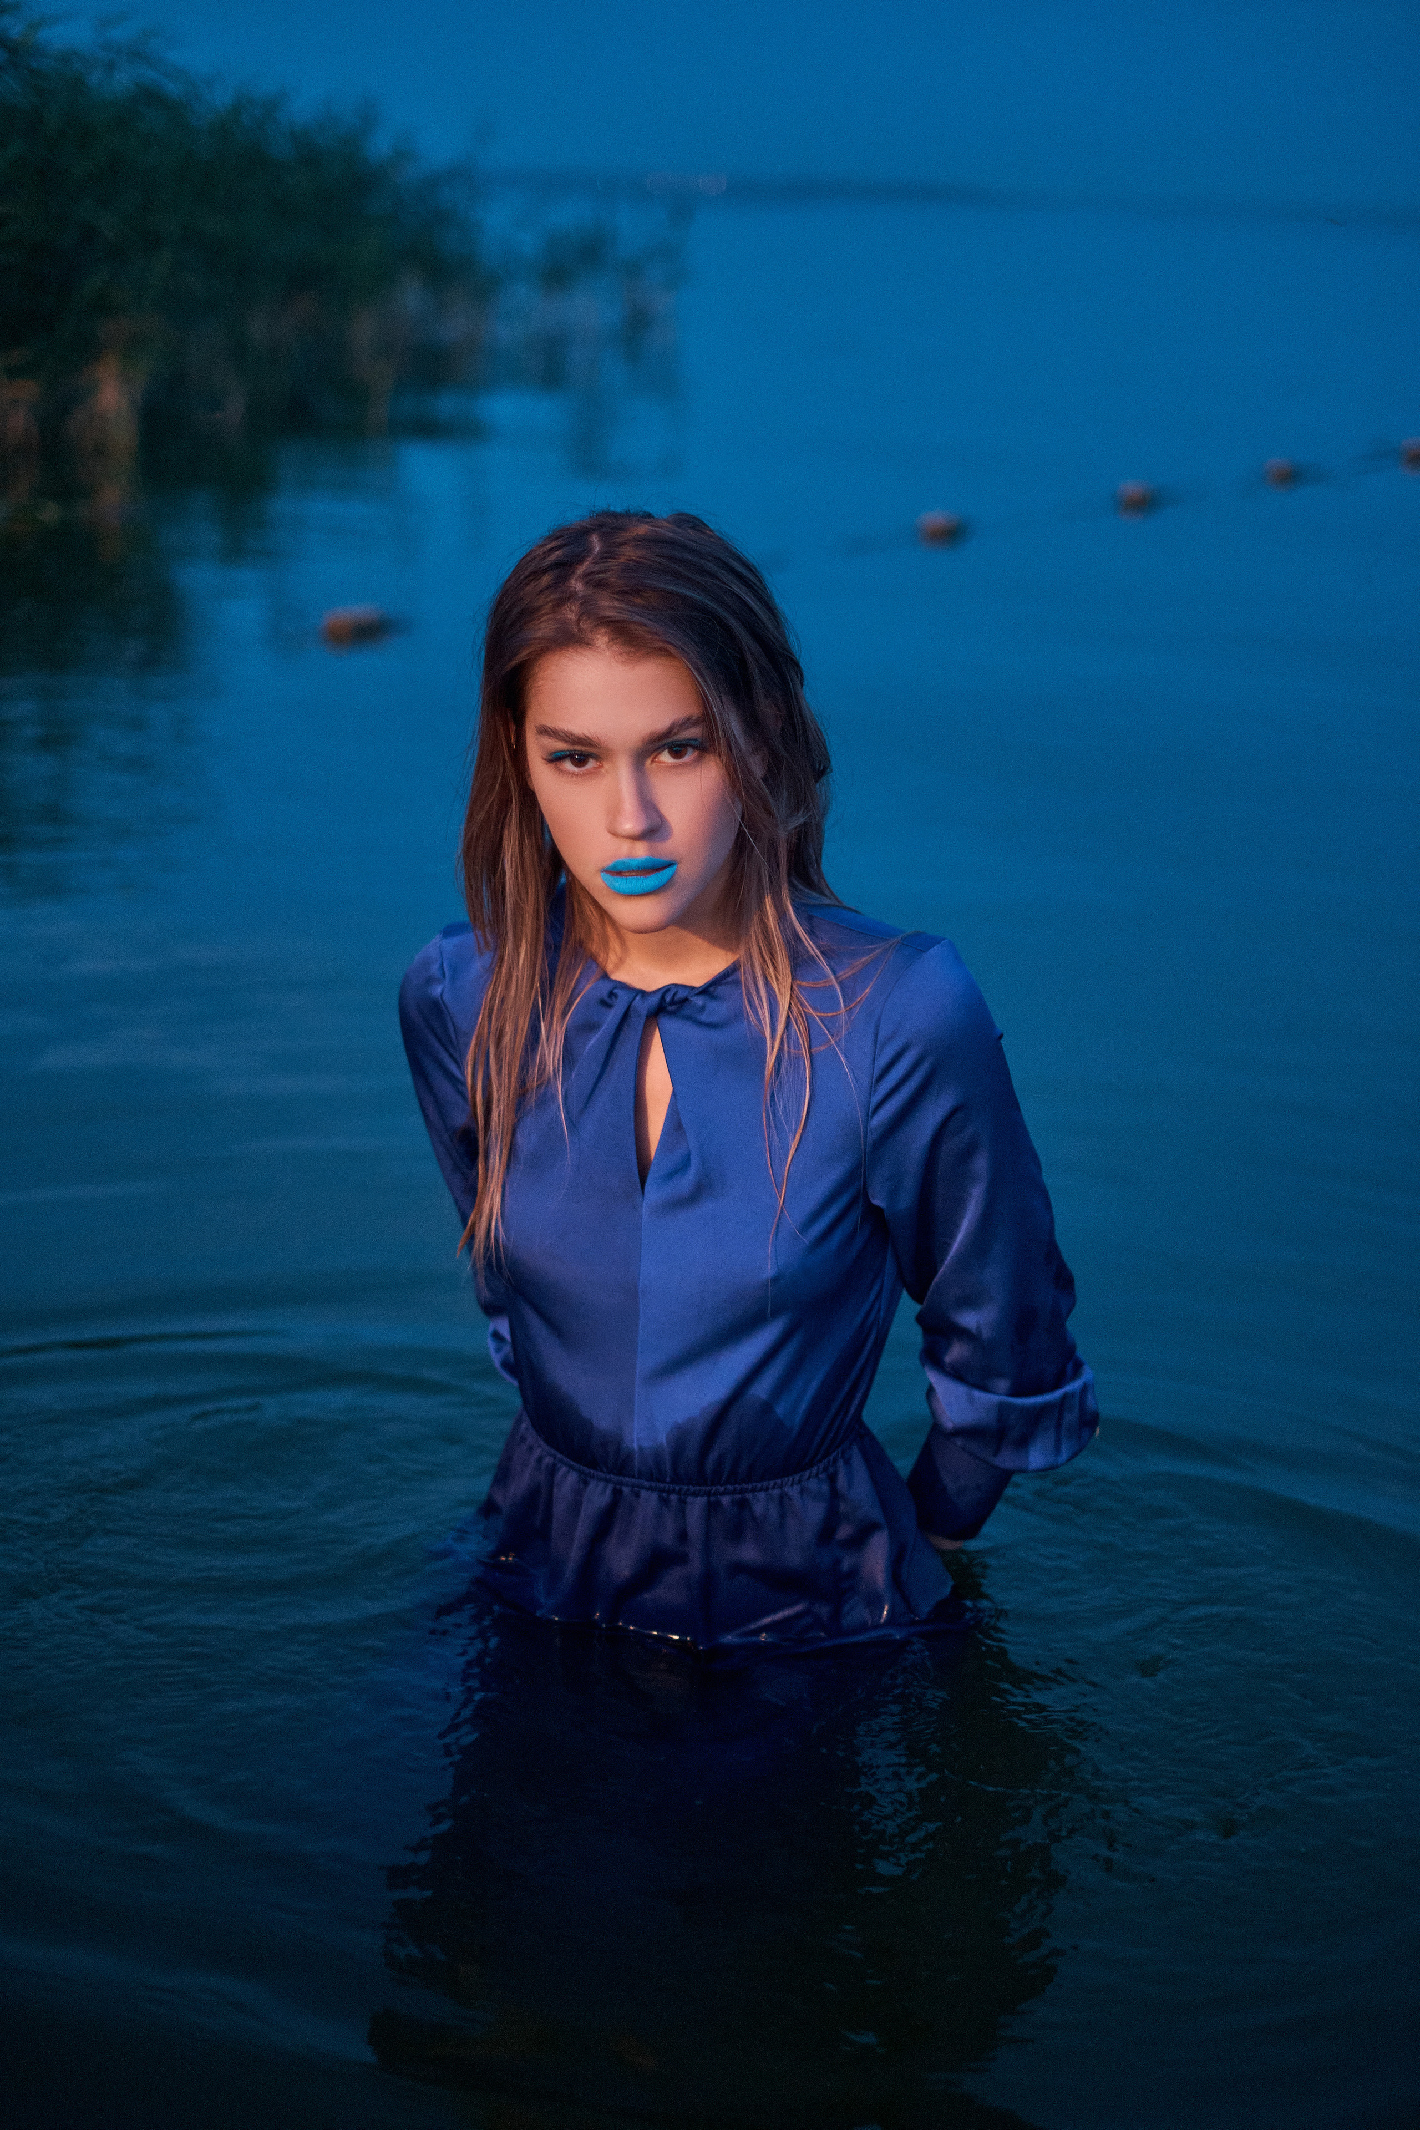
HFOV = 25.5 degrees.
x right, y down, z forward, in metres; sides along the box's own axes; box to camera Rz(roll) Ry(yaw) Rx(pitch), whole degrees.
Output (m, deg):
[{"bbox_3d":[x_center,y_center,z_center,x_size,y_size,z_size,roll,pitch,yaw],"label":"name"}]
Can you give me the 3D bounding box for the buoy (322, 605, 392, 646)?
[{"bbox_3d":[-0.751,-0.929,6.640,0.125,0.100,0.135,11,18,28],"label":"buoy"}]

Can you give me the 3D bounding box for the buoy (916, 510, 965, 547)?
[{"bbox_3d":[0.668,-1.549,9.061,0.125,0.100,0.135,11,18,28],"label":"buoy"}]

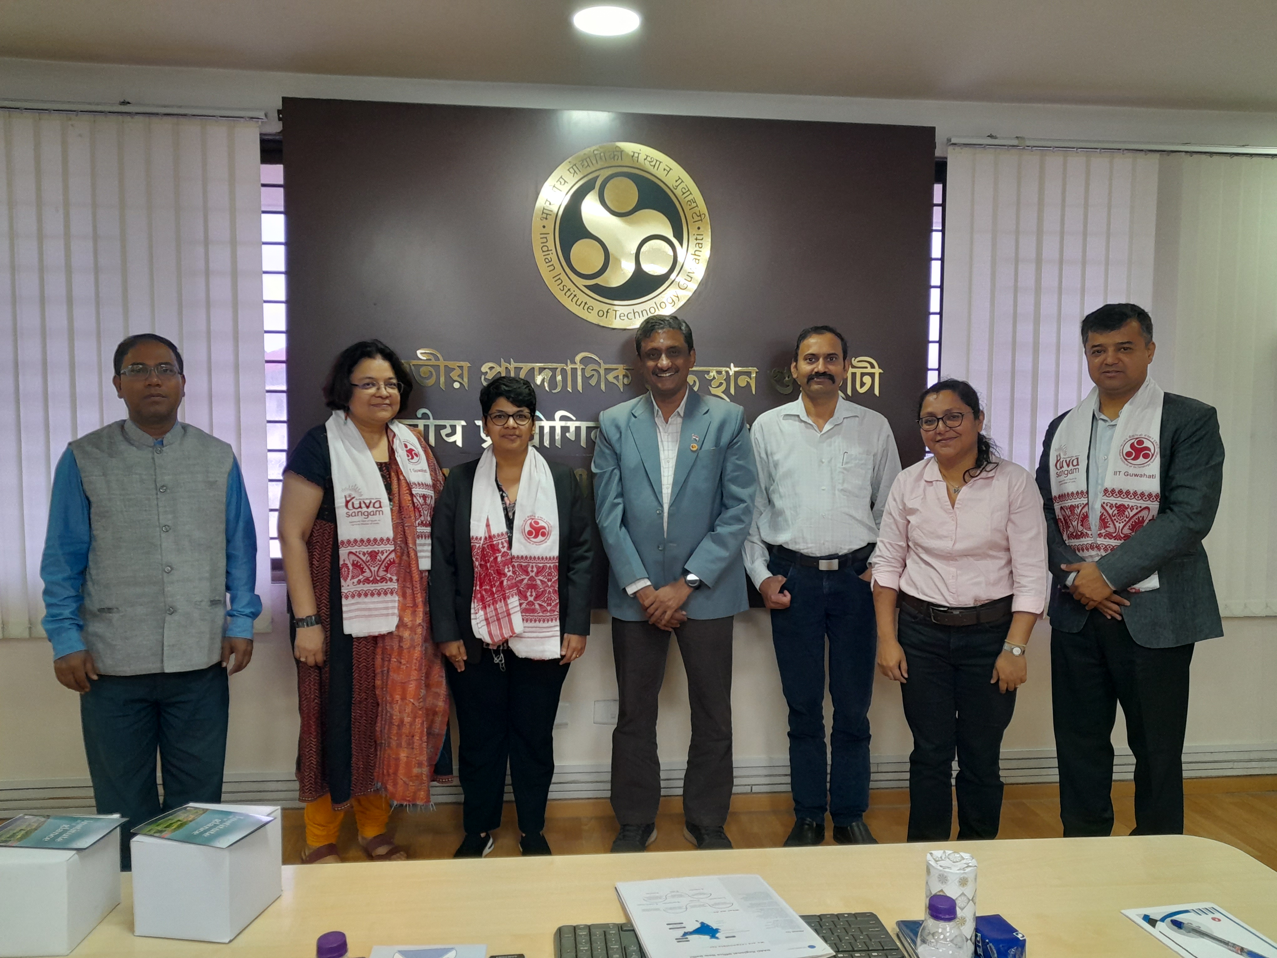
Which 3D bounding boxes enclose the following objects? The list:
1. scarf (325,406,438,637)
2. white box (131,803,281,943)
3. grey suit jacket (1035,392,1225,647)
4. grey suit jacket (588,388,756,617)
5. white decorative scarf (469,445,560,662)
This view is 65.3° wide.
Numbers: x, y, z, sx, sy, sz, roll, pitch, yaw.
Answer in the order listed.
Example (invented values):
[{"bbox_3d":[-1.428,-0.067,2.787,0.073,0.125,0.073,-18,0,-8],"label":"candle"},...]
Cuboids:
[{"bbox_3d":[-0.796,0.132,3.080,0.310,0.678,0.270,-2,5,-26],"label":"scarf"},{"bbox_3d":[-0.594,0.541,1.381,0.138,0.131,0.136,1,4,9],"label":"white box"},{"bbox_3d":[1.575,0.123,3.218,0.550,0.790,0.360,4,6,43],"label":"grey suit jacket"},{"bbox_3d":[0.115,0.074,3.203,0.540,0.721,0.320,1,4,4],"label":"grey suit jacket"},{"bbox_3d":[-0.390,0.224,3.132,0.280,0.651,0.250,0,4,-7],"label":"white decorative scarf"}]

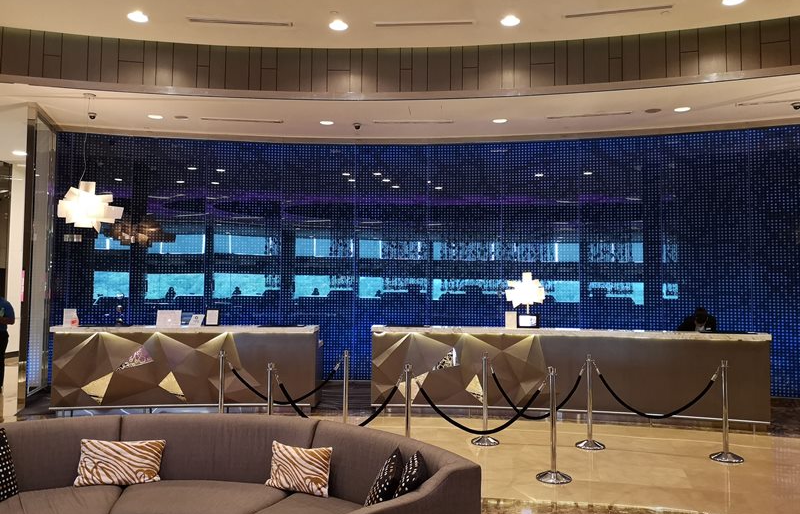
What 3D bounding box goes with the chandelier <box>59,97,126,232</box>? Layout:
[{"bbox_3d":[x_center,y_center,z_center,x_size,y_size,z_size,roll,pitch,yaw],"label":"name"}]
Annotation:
[{"bbox_3d":[-4.347,-1.319,8.765,0.900,1.971,0.850,1,-3,-17],"label":"chandelier"}]

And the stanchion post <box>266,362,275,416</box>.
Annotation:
[{"bbox_3d":[-1.177,1.451,5.651,0.320,0.970,0.320,0,-3,0],"label":"stanchion post"}]

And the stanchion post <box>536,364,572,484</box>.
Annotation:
[{"bbox_3d":[1.338,1.443,5.424,0.310,0.955,0.310,0,-3,0],"label":"stanchion post"}]

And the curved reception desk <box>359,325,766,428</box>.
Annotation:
[{"bbox_3d":[2.045,1.487,7.975,4.900,1.125,0.900,0,-3,10],"label":"curved reception desk"}]

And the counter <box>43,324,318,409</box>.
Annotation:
[{"bbox_3d":[-2.760,1.500,8.359,3.320,1.150,0.720,1,-3,-7],"label":"counter"}]

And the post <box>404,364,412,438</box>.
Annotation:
[{"bbox_3d":[0.074,1.457,5.622,0.320,0.970,0.320,0,-3,0],"label":"post"}]

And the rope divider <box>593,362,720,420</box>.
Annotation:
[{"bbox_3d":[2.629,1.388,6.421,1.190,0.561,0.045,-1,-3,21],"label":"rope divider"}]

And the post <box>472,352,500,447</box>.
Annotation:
[{"bbox_3d":[0.915,1.500,6.656,0.310,0.955,0.310,0,-3,0],"label":"post"}]

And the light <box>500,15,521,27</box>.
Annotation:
[{"bbox_3d":[1.385,-2.978,7.819,0.210,0.060,0.210,0,-3,0],"label":"light"}]

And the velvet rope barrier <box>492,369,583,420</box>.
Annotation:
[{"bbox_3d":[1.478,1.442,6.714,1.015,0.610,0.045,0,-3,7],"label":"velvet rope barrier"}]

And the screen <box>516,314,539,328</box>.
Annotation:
[{"bbox_3d":[1.669,0.840,8.145,0.275,0.175,0.050,0,-3,7],"label":"screen"}]

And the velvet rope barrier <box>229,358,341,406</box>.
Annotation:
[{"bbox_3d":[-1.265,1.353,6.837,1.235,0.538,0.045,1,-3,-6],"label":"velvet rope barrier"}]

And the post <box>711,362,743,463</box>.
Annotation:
[{"bbox_3d":[3.187,1.488,6.095,0.310,0.955,0.310,0,-3,0],"label":"post"}]

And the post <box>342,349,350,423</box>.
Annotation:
[{"bbox_3d":[-0.597,1.523,6.893,0.320,0.970,0.320,0,-3,0],"label":"post"}]

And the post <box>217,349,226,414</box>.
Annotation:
[{"bbox_3d":[-1.899,1.480,6.650,0.310,0.955,0.310,0,-3,0],"label":"post"}]

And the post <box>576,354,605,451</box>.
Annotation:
[{"bbox_3d":[1.993,1.501,6.531,0.310,0.955,0.310,0,-3,0],"label":"post"}]

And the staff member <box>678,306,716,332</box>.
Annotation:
[{"bbox_3d":[3.864,1.380,8.137,0.500,1.454,0.420,-1,-3,19],"label":"staff member"}]

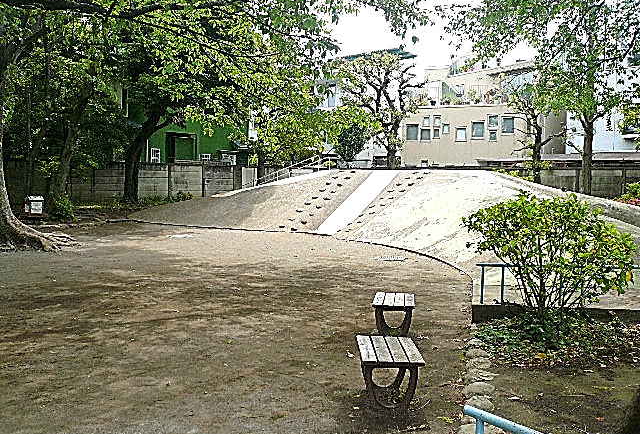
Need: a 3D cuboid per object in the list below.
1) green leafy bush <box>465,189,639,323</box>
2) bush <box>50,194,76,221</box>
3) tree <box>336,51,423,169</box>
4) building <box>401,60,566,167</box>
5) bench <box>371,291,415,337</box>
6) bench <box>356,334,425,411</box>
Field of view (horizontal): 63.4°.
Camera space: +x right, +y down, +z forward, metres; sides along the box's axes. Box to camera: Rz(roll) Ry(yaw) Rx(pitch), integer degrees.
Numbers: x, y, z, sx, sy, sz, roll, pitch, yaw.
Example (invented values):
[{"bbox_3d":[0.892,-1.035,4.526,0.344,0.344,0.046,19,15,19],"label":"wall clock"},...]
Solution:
[{"bbox_3d":[2.500,0.441,5.739,1.800,1.440,1.550,0,4,0],"label":"green leafy bush"},{"bbox_3d":[-9.750,-0.350,19.617,1.000,1.070,0.950,-2,4,-26],"label":"bush"},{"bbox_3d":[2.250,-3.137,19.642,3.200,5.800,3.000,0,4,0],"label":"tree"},{"bbox_3d":[9.300,-4.450,30.982,9.200,8.200,7.500,1,4,8],"label":"building"},{"bbox_3d":[0.820,1.071,5.688,0.435,0.350,0.665,1,4,10],"label":"bench"},{"bbox_3d":[0.523,1.179,3.967,0.440,0.350,0.670,0,4,1],"label":"bench"}]

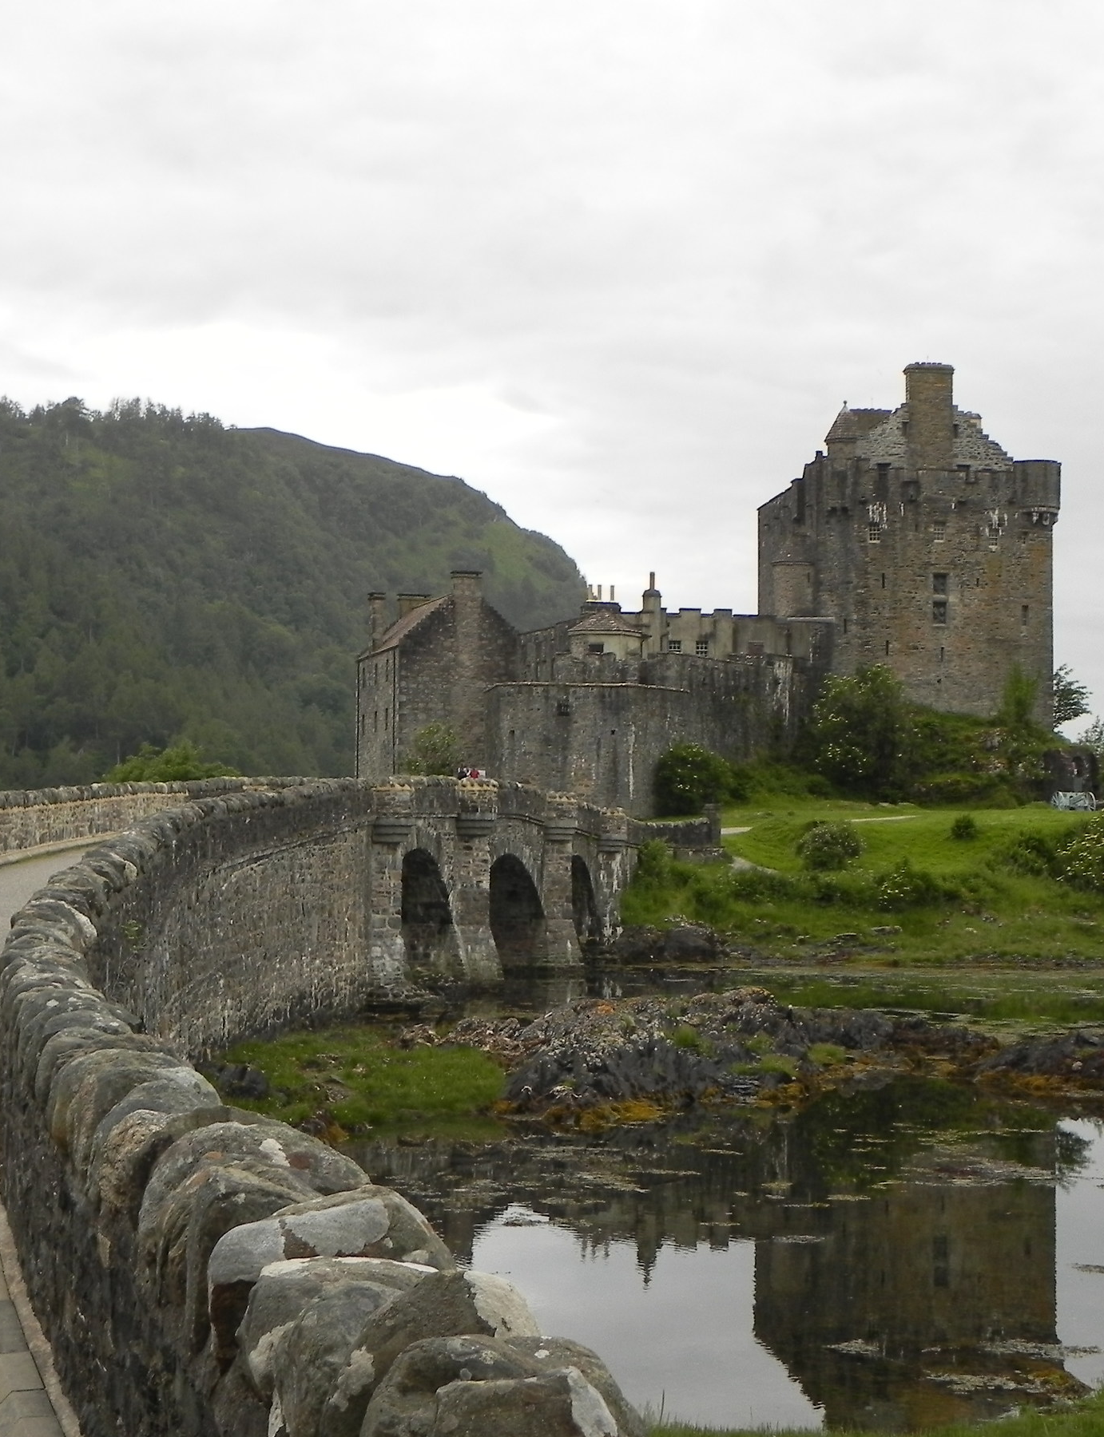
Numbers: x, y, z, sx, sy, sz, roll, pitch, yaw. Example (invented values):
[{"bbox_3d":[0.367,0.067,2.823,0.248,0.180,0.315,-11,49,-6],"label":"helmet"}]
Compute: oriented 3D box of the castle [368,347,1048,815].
[{"bbox_3d":[9.591,-6.574,155.610,39.000,27.000,40.000,1,-3,-10],"label":"castle"}]

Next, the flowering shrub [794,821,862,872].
[{"bbox_3d":[13.018,5.930,119.361,3.100,2.350,3.000,0,-3,6],"label":"flowering shrub"}]

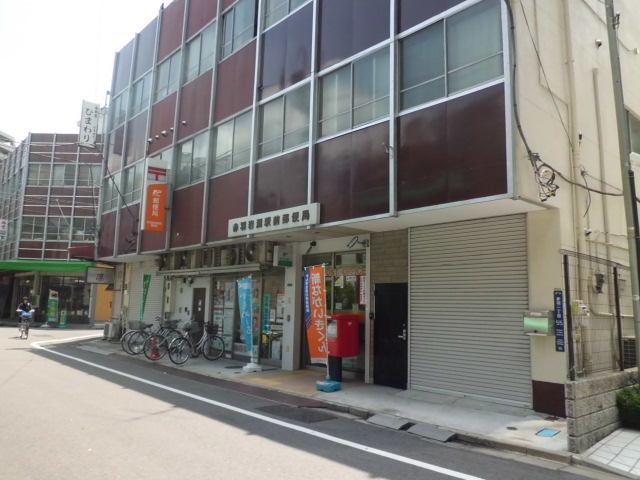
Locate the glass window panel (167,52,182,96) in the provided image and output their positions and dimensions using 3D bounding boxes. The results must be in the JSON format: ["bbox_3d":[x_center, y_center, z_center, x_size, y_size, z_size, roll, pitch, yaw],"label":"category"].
[{"bbox_3d":[-4.736,-5.524,15.788,0.060,1.393,0.960,9,-11,-42],"label":"glass window panel"}]

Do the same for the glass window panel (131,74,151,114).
[{"bbox_3d":[-6.122,-5.040,16.659,0.080,1.291,1.634,10,-12,-43],"label":"glass window panel"}]

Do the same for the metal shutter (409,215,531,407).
[{"bbox_3d":[2.501,1.171,8.341,0.100,3.025,2.267,9,-11,-42],"label":"metal shutter"}]

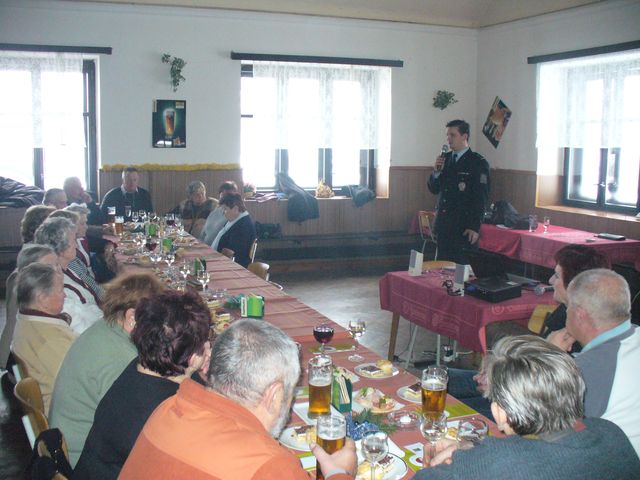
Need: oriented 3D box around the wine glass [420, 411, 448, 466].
[{"bbox_3d":[0.319,0.577,1.928,0.077,0.166,0.077,0,8,0],"label":"wine glass"}]

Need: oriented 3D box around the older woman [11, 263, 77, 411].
[{"bbox_3d":[-0.915,0.647,2.843,0.720,1.160,0.500,-5,10,-33],"label":"older woman"}]

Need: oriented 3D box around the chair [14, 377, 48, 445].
[{"bbox_3d":[-0.754,0.890,2.445,0.500,0.800,0.420,-6,11,-36],"label":"chair"}]

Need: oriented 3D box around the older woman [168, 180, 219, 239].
[{"bbox_3d":[-1.249,-0.023,7.113,0.520,1.180,0.720,-3,10,-21],"label":"older woman"}]

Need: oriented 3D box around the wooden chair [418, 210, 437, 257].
[{"bbox_3d":[1.394,0.061,7.952,0.480,0.800,0.420,-3,10,-21],"label":"wooden chair"}]

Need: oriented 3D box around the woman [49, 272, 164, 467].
[{"bbox_3d":[-0.649,0.732,2.598,0.780,1.234,0.520,-4,9,-27],"label":"woman"}]

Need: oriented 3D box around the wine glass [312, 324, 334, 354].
[{"bbox_3d":[0.011,0.422,2.749,0.082,0.150,0.082,1,9,0],"label":"wine glass"}]

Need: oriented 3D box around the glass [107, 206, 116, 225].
[{"bbox_3d":[-2.093,-0.240,6.866,0.080,0.170,0.080,-3,10,-21],"label":"glass"}]

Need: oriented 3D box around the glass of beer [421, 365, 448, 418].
[{"bbox_3d":[0.376,0.510,2.221,0.088,0.170,0.088,0,9,0],"label":"glass of beer"}]

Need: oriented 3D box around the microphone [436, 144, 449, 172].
[{"bbox_3d":[0.960,-0.639,5.360,0.050,0.250,0.050,21,-6,-39],"label":"microphone"}]

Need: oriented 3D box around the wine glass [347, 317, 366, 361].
[{"bbox_3d":[0.160,0.424,2.936,0.077,0.170,0.077,0,8,0],"label":"wine glass"}]

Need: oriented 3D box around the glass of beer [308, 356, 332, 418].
[{"bbox_3d":[0.001,0.483,2.221,0.080,0.185,0.080,1,9,0],"label":"glass of beer"}]

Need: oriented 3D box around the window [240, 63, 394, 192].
[{"bbox_3d":[-0.040,-1.423,9.023,2.120,1.720,0.220,-3,9,-22],"label":"window"}]

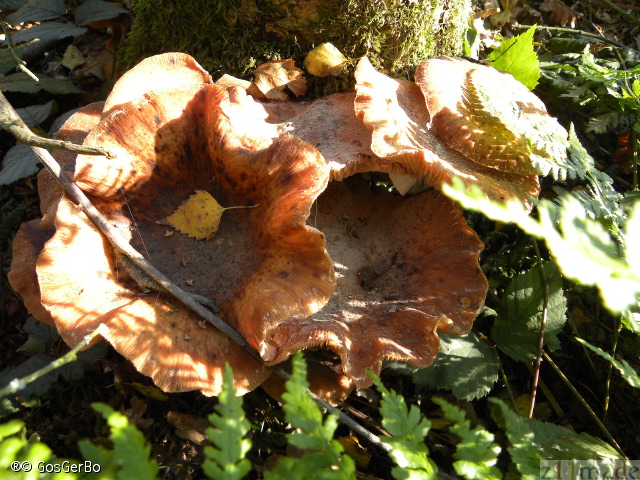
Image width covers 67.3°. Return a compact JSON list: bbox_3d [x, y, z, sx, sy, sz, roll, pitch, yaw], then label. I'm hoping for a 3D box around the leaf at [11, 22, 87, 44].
[{"bbox_3d":[-0.441,-0.335,0.780,0.116,0.017,0.050,-7,47,-7],"label":"leaf"}]

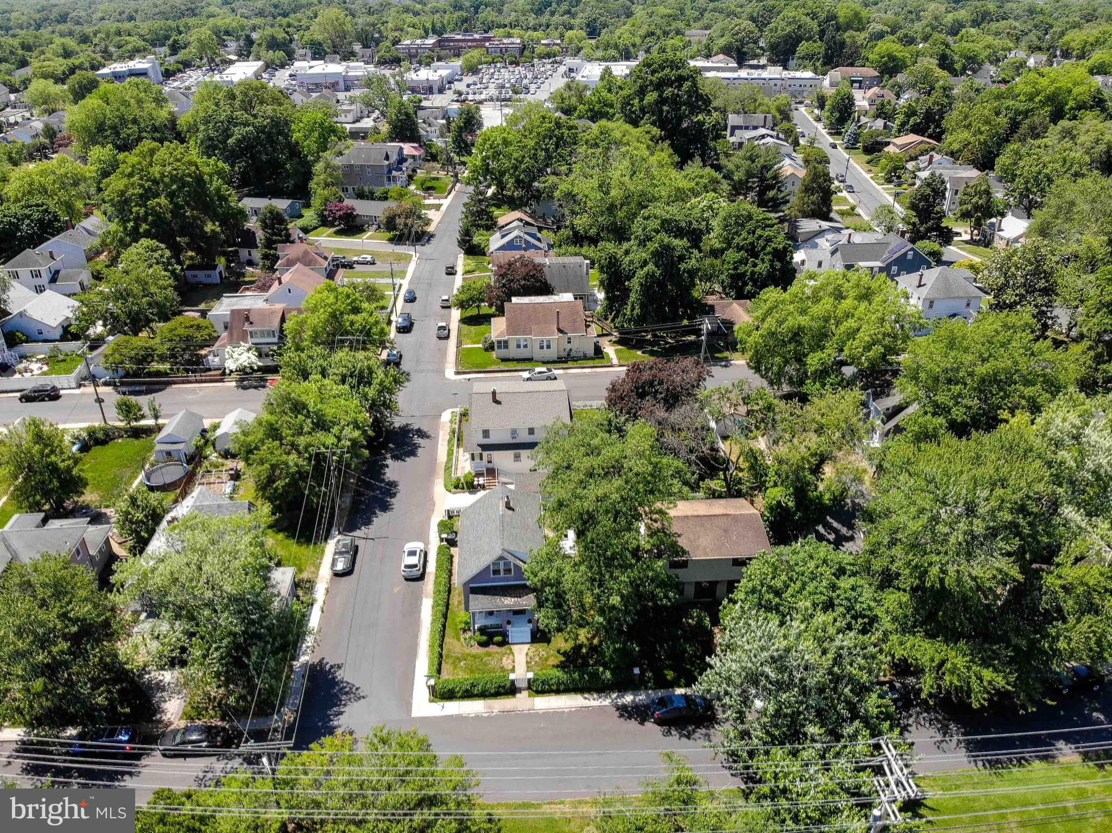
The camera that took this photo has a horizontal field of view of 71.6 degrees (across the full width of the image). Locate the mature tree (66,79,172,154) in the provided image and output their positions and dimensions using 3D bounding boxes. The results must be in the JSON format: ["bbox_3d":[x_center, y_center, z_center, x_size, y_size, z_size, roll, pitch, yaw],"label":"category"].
[{"bbox_3d":[-133.500,-92.125,237.304,32.000,21.000,28.000,0,29,0],"label":"mature tree"}]

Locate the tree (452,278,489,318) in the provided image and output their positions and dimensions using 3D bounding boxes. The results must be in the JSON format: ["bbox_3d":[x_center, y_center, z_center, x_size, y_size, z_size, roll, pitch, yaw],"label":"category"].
[{"bbox_3d":[-14.652,-20.528,132.315,6.220,6.210,6.090,0,29,0],"label":"tree"}]

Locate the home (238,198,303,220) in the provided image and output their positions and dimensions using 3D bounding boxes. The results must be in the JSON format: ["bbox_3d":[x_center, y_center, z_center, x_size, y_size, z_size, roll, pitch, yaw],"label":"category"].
[{"bbox_3d":[-68.158,-50.401,184.347,13.200,4.400,7.600,8,30,14],"label":"home"}]

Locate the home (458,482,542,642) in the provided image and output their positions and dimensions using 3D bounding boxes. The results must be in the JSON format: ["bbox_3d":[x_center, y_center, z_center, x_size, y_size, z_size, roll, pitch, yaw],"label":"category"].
[{"bbox_3d":[-4.796,12.622,69.335,7.900,7.500,13.500,-2,29,-4],"label":"home"}]

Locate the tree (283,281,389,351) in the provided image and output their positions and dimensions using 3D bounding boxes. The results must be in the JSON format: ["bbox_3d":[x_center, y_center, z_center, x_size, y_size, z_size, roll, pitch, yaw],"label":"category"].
[{"bbox_3d":[-32.971,-14.578,116.467,15.540,10.880,15.230,0,29,0],"label":"tree"}]

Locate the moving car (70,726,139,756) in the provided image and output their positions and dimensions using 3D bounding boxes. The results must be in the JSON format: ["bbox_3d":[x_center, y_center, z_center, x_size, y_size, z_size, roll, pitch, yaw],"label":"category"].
[{"bbox_3d":[-32.380,23.229,55.226,4.450,1.560,1.820,-2,29,-3],"label":"moving car"}]

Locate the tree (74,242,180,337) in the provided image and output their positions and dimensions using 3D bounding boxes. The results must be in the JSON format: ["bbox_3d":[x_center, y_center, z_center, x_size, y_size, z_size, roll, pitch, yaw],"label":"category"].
[{"bbox_3d":[-60.500,-17.534,109.838,13.000,13.200,13.000,0,29,0],"label":"tree"}]

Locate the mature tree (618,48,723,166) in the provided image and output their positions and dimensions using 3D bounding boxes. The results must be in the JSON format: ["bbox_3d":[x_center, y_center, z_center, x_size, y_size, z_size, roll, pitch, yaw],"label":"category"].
[{"bbox_3d":[30.855,-83.507,211.177,27.000,29.500,26.000,-2,29,-4],"label":"mature tree"}]

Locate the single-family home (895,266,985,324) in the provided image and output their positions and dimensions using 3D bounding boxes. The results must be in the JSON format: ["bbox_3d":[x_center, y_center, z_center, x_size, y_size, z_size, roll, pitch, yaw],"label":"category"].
[{"bbox_3d":[57.286,-17.749,115.674,9.300,8.500,10.200,-2,29,-4],"label":"single-family home"}]

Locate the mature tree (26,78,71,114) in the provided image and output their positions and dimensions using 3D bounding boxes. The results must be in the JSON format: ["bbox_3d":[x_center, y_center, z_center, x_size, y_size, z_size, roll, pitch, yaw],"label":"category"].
[{"bbox_3d":[-206.457,-128.849,313.113,18.358,15.440,18.358,0,29,0],"label":"mature tree"}]

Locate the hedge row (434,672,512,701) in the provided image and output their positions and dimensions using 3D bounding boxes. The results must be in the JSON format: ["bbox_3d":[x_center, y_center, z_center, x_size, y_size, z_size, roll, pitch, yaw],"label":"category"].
[{"bbox_3d":[-6.492,21.325,60.998,6.400,1.400,1.050,-2,29,-4],"label":"hedge row"}]

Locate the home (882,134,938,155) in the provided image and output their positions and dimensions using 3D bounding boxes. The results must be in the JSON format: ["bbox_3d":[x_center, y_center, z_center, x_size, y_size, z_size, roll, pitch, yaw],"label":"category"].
[{"bbox_3d":[105.000,-78.094,226.837,14.000,6.800,9.600,3,29,5],"label":"home"}]

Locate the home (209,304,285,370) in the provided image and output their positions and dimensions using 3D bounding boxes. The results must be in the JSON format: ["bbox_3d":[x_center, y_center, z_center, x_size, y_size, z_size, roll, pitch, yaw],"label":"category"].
[{"bbox_3d":[-43.072,-12.483,110.736,8.800,7.200,9.000,-2,29,-4],"label":"home"}]

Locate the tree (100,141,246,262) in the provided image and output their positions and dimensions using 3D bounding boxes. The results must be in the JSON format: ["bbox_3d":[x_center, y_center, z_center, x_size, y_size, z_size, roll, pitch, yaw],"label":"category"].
[{"bbox_3d":[-73.594,-41.451,149.810,25.500,22.800,23.000,-2,29,-4],"label":"tree"}]

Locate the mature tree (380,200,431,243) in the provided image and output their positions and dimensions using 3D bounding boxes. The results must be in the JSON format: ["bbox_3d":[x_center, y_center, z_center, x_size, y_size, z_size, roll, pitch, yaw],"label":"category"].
[{"bbox_3d":[-30.100,-40.390,158.553,10.000,8.000,9.500,0,29,0],"label":"mature tree"}]

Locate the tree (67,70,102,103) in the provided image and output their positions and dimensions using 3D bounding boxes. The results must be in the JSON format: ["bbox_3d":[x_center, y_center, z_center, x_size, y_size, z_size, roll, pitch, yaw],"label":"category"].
[{"bbox_3d":[-199.000,-139.522,325.195,12.500,13.500,12.500,0,29,0],"label":"tree"}]

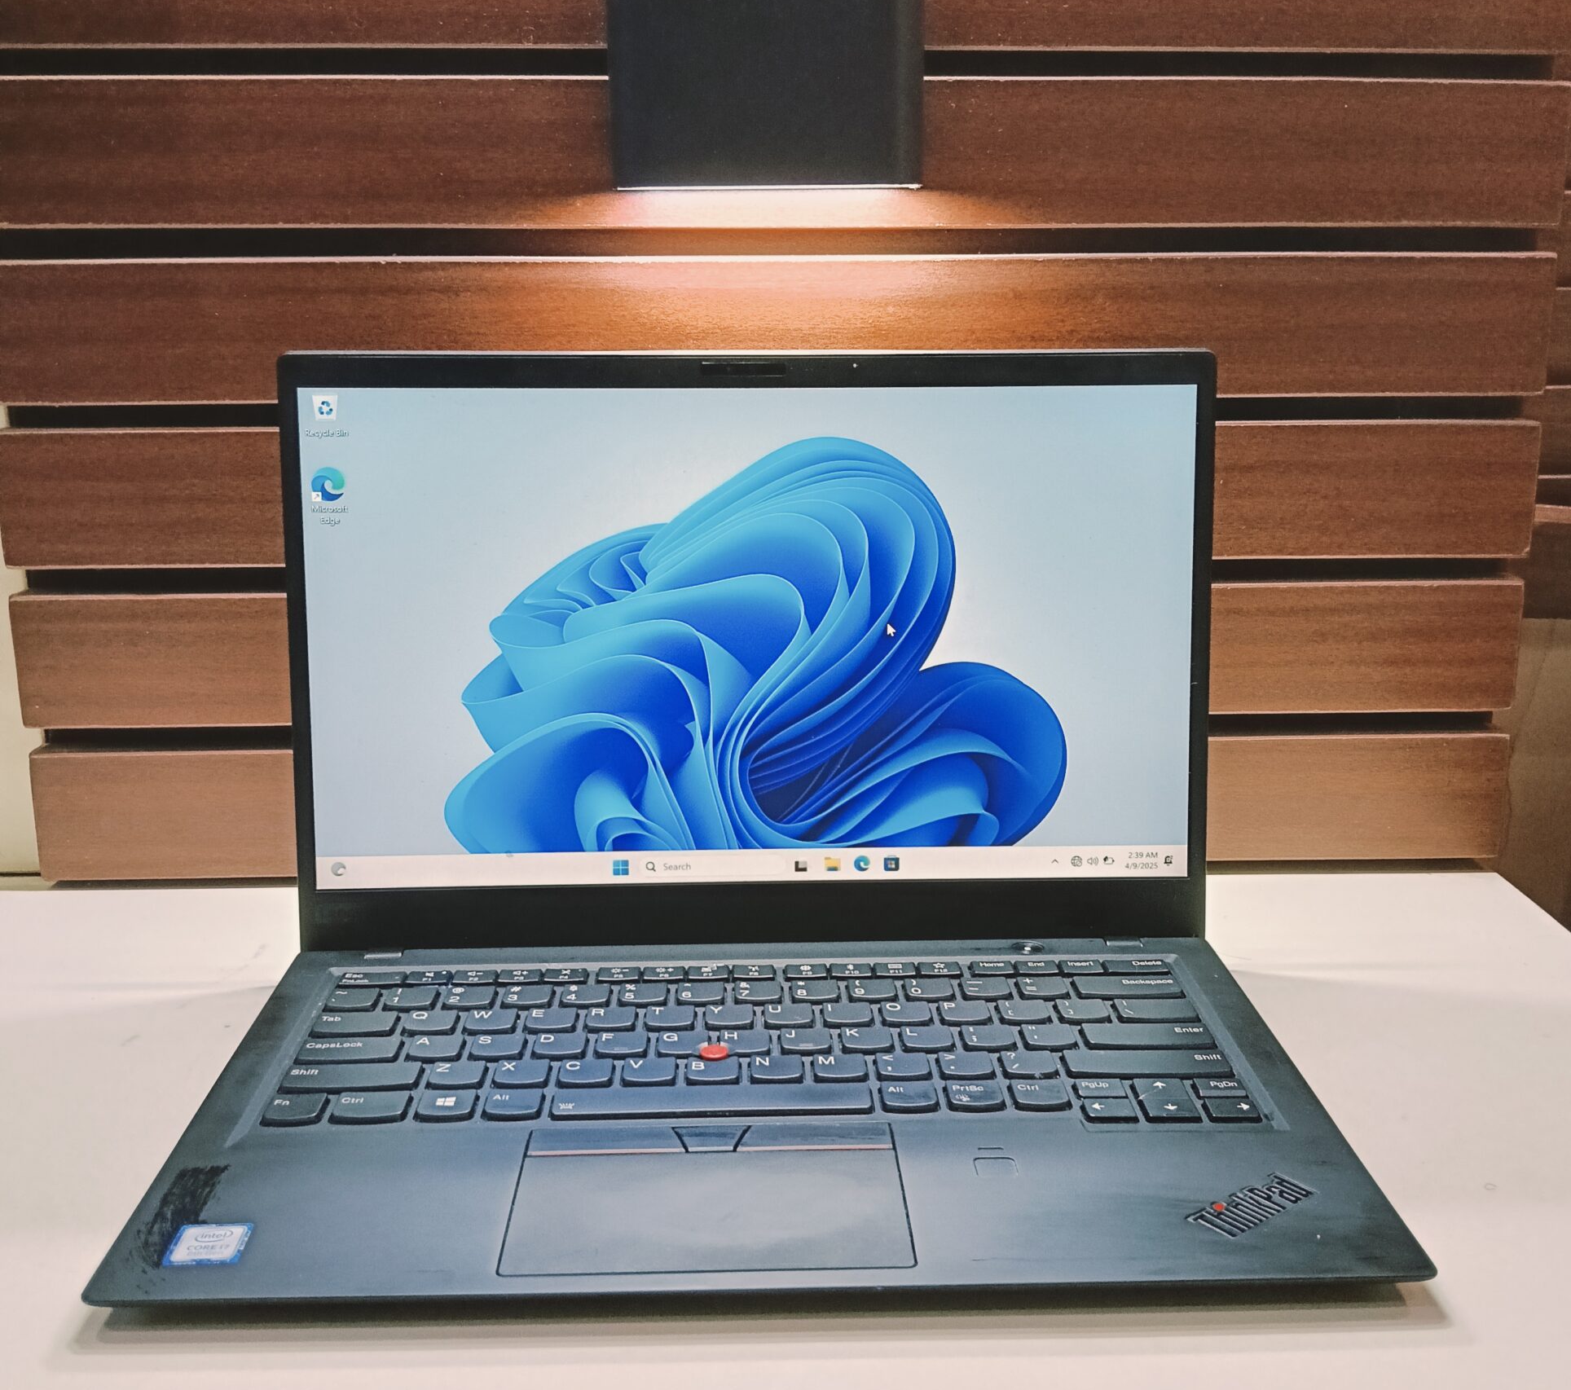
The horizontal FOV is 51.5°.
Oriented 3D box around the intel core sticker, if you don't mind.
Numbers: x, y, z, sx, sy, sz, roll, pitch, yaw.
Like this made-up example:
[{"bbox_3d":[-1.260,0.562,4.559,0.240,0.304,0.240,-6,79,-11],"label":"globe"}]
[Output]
[{"bbox_3d":[-0.143,0.136,0.404,0.018,0.001,0.018,-1,15,-1],"label":"intel core sticker"}]

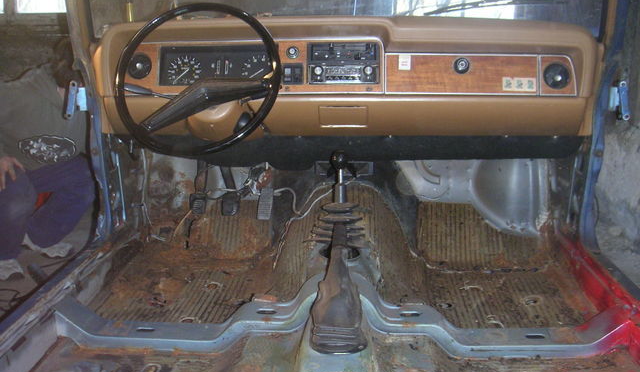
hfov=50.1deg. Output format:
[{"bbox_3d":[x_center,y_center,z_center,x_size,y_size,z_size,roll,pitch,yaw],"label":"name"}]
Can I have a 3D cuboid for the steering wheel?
[{"bbox_3d":[-0.275,-0.236,1.590,0.385,0.385,0.100,2,-16,6],"label":"steering wheel"}]

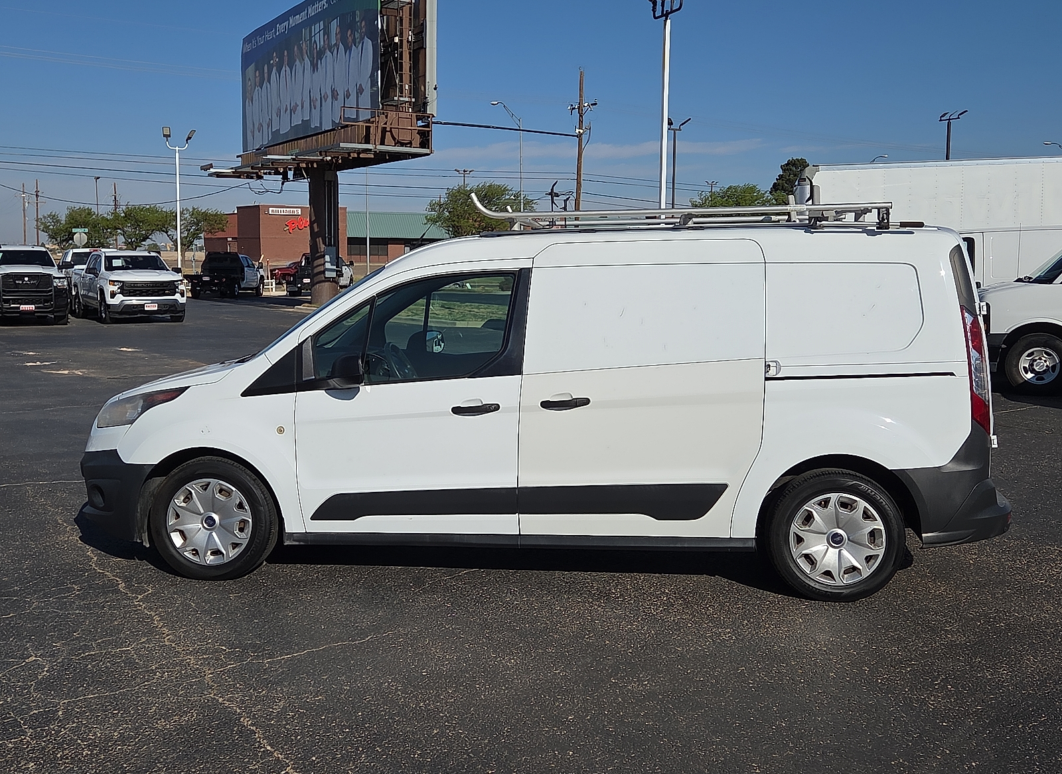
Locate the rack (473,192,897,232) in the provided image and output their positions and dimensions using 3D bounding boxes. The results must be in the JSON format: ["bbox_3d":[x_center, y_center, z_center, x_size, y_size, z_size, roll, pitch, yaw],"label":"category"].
[{"bbox_3d":[0.810,-0.975,6.780,2.130,0.220,1.350,1,6,5],"label":"rack"}]

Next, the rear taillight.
[{"bbox_3d":[2.118,-0.077,5.688,0.160,0.610,0.160,1,6,5],"label":"rear taillight"}]

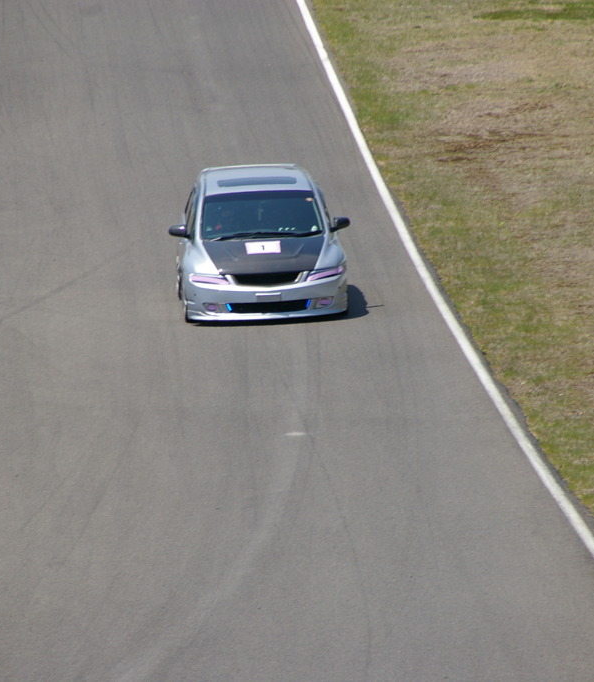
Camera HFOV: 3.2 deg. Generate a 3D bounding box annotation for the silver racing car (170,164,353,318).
[{"bbox_3d":[-0.406,-1.055,117.000,1.830,1.430,4.720,-3,6,-2],"label":"silver racing car"}]

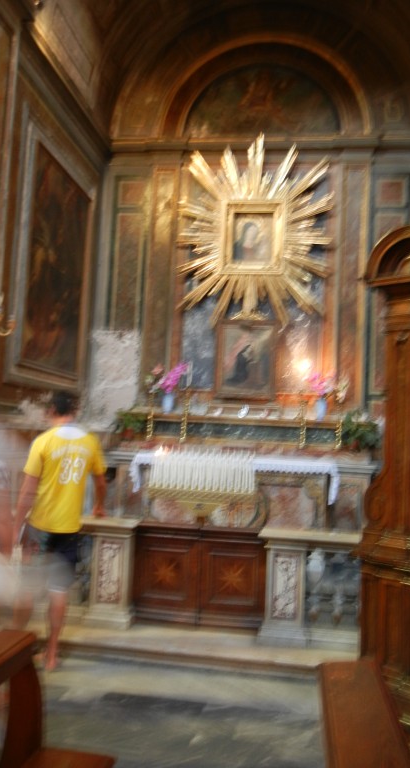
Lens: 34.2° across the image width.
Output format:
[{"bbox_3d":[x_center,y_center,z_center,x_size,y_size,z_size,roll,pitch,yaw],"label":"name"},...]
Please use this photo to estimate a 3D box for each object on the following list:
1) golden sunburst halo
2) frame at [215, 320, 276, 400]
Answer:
[{"bbox_3d":[0.539,-1.762,7.535,1.750,2.180,0.220,3,-4,9],"label":"golden sunburst halo"},{"bbox_3d":[0.453,-0.251,7.386,0.660,0.860,0.080,3,-4,9],"label":"frame"}]

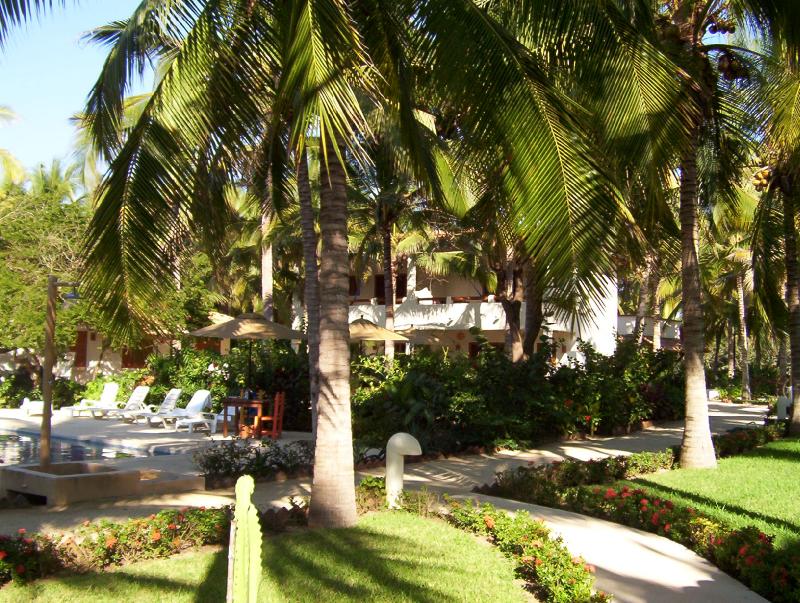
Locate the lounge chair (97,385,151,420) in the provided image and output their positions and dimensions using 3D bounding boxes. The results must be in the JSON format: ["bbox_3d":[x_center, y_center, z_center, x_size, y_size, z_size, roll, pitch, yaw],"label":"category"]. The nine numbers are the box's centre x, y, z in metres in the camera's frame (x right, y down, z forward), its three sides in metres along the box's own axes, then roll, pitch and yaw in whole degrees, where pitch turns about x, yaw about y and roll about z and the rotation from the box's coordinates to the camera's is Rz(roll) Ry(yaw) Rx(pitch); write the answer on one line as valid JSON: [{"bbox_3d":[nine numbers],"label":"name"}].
[{"bbox_3d":[-7.250,2.629,21.917,0.660,0.840,1.470,-4,-5,43],"label":"lounge chair"}]

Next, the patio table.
[{"bbox_3d":[-3.080,2.327,16.653,0.760,0.750,0.760,-1,-4,10],"label":"patio table"}]

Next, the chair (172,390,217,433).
[{"bbox_3d":[-4.188,2.391,18.154,0.660,0.820,1.420,-4,-5,43],"label":"chair"}]

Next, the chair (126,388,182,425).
[{"bbox_3d":[-6.058,2.539,20.561,0.660,0.840,1.470,-4,-5,43],"label":"chair"}]

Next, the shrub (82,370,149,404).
[{"bbox_3d":[-8.533,2.644,24.880,2.050,1.200,1.500,1,-4,-17],"label":"shrub"}]

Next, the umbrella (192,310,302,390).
[{"bbox_3d":[-3.050,1.474,16.789,2.380,2.470,2.380,-1,-4,10],"label":"umbrella"}]

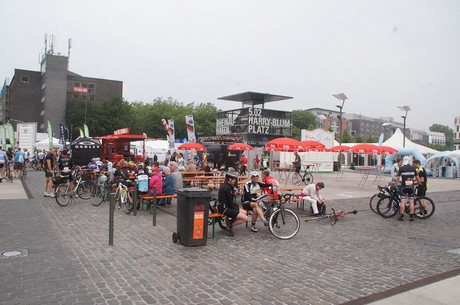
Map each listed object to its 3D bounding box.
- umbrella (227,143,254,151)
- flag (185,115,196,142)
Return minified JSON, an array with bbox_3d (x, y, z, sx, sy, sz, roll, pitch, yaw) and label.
[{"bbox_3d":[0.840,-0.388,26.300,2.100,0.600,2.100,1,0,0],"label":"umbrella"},{"bbox_3d":[-3.528,-1.980,31.000,0.900,3.000,0.120,2,0,6],"label":"flag"}]

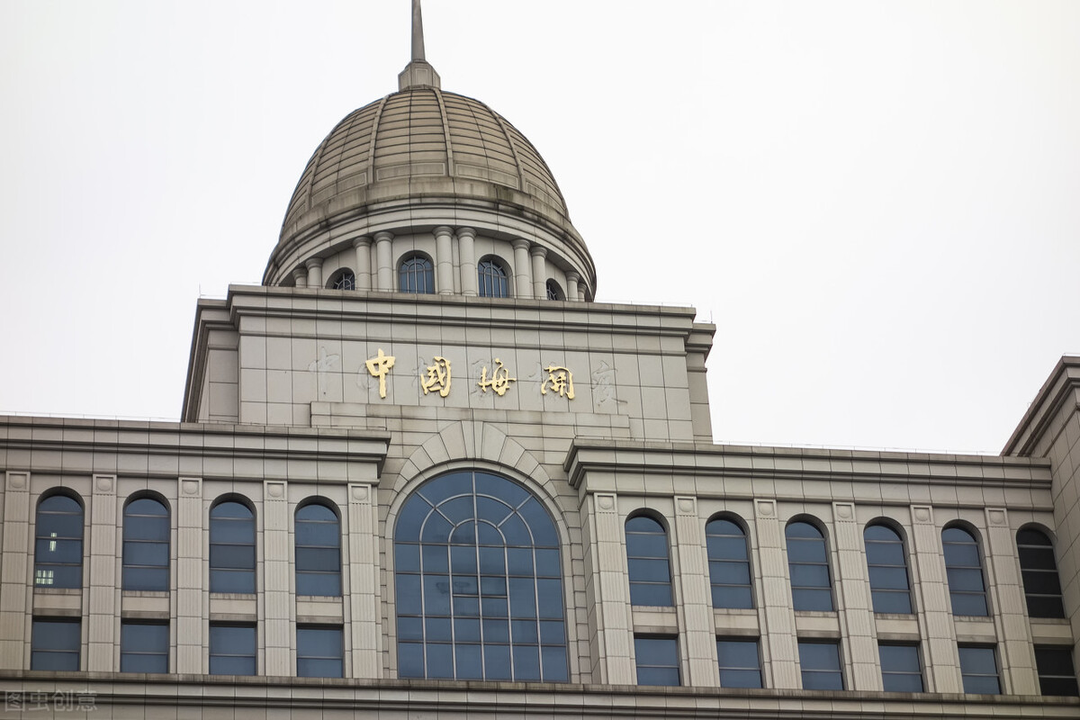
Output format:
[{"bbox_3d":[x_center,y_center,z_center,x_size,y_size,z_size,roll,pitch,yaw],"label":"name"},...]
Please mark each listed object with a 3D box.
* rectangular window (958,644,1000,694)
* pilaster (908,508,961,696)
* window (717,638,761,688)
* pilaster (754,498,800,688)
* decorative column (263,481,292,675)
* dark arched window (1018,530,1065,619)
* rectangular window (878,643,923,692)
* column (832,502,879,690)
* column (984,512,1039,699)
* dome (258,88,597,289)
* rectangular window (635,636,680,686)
[{"bbox_3d":[17.186,12.227,117.759,1.723,2.048,0.250,3,-30,-11],"label":"rectangular window"},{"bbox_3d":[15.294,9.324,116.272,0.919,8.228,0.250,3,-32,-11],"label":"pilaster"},{"bbox_3d":[7.633,11.783,115.864,1.723,2.048,0.250,3,-30,-11],"label":"window"},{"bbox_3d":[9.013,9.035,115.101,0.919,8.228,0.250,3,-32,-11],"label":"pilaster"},{"bbox_3d":[-10.119,8.372,115.216,0.957,8.321,0.264,3,-30,-11],"label":"decorative column"},{"bbox_3d":[20.123,8.589,120.530,1.723,3.998,0.250,3,-30,-11],"label":"dark arched window"},{"bbox_3d":[14.002,12.079,117.127,1.723,2.048,0.250,3,-30,-11],"label":"rectangular window"},{"bbox_3d":[12.327,9.336,117.852,0.910,8.174,0.350,3,-30,-11],"label":"column"},{"bbox_3d":[18.897,9.730,120.962,0.957,8.321,0.264,3,-30,-11],"label":"column"},{"bbox_3d":[-4.975,-5.718,132.525,14.464,14.784,14.464,3,-32,-11],"label":"dome"},{"bbox_3d":[4.485,11.566,113.351,1.751,2.039,0.250,3,-32,-11],"label":"rectangular window"}]

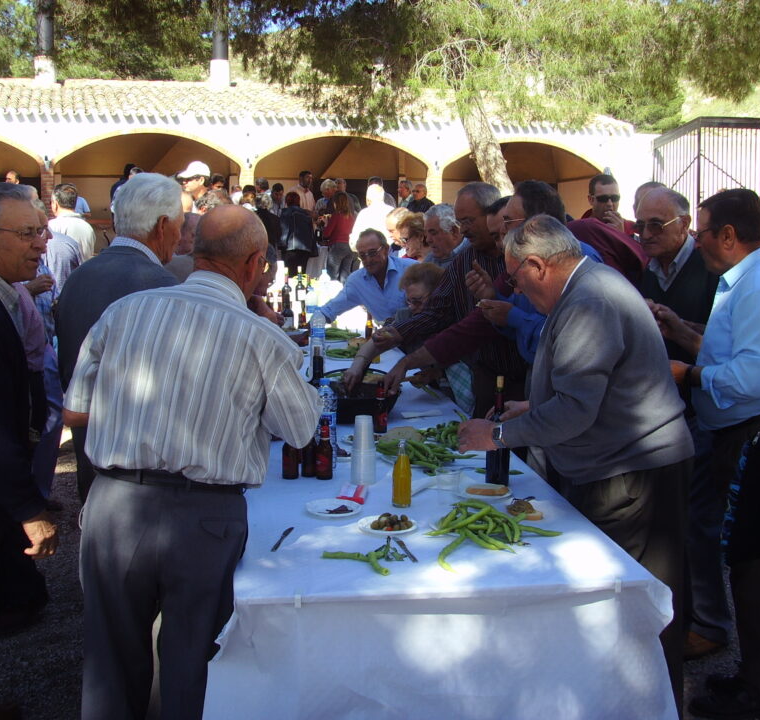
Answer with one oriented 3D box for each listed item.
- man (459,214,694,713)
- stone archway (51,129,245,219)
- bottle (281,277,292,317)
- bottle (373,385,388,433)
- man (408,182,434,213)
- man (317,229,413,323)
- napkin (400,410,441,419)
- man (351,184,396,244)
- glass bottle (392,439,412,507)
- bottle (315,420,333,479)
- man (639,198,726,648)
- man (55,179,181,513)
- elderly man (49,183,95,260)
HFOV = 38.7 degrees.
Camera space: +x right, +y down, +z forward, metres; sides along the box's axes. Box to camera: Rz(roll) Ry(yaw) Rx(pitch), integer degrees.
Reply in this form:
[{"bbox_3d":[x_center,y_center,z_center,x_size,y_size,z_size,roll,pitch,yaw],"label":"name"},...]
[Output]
[{"bbox_3d":[0.581,0.356,3.201,0.720,1.560,0.560,0,9,0],"label":"man"},{"bbox_3d":[-3.624,-2.251,17.007,3.050,2.600,0.400,-1,9,-10],"label":"stone archway"},{"bbox_3d":[-0.640,-0.428,7.400,0.080,0.300,0.080,0,9,0],"label":"bottle"},{"bbox_3d":[0.003,0.172,3.995,0.057,0.185,0.057,0,9,0],"label":"bottle"},{"bbox_3d":[0.512,-1.425,14.151,0.360,1.746,0.500,-7,11,-37],"label":"man"},{"bbox_3d":[-0.023,0.060,5.551,0.650,1.440,0.600,7,11,37],"label":"man"},{"bbox_3d":[0.171,0.213,4.314,0.160,0.012,0.130,2,9,12],"label":"napkin"},{"bbox_3d":[-0.059,-0.753,10.005,0.500,1.718,0.360,-2,9,-15],"label":"man"},{"bbox_3d":[0.066,0.334,3.232,0.056,0.200,0.056,0,9,0],"label":"glass bottle"},{"bbox_3d":[-0.182,0.288,3.530,0.054,0.196,0.054,0,9,0],"label":"bottle"},{"bbox_3d":[1.082,0.236,3.869,0.440,1.682,0.520,-6,11,-32],"label":"man"},{"bbox_3d":[-0.685,0.347,3.042,0.520,1.723,0.400,8,12,41],"label":"man"},{"bbox_3d":[-2.346,-0.474,8.227,0.500,1.722,0.360,-5,10,-30],"label":"elderly man"}]

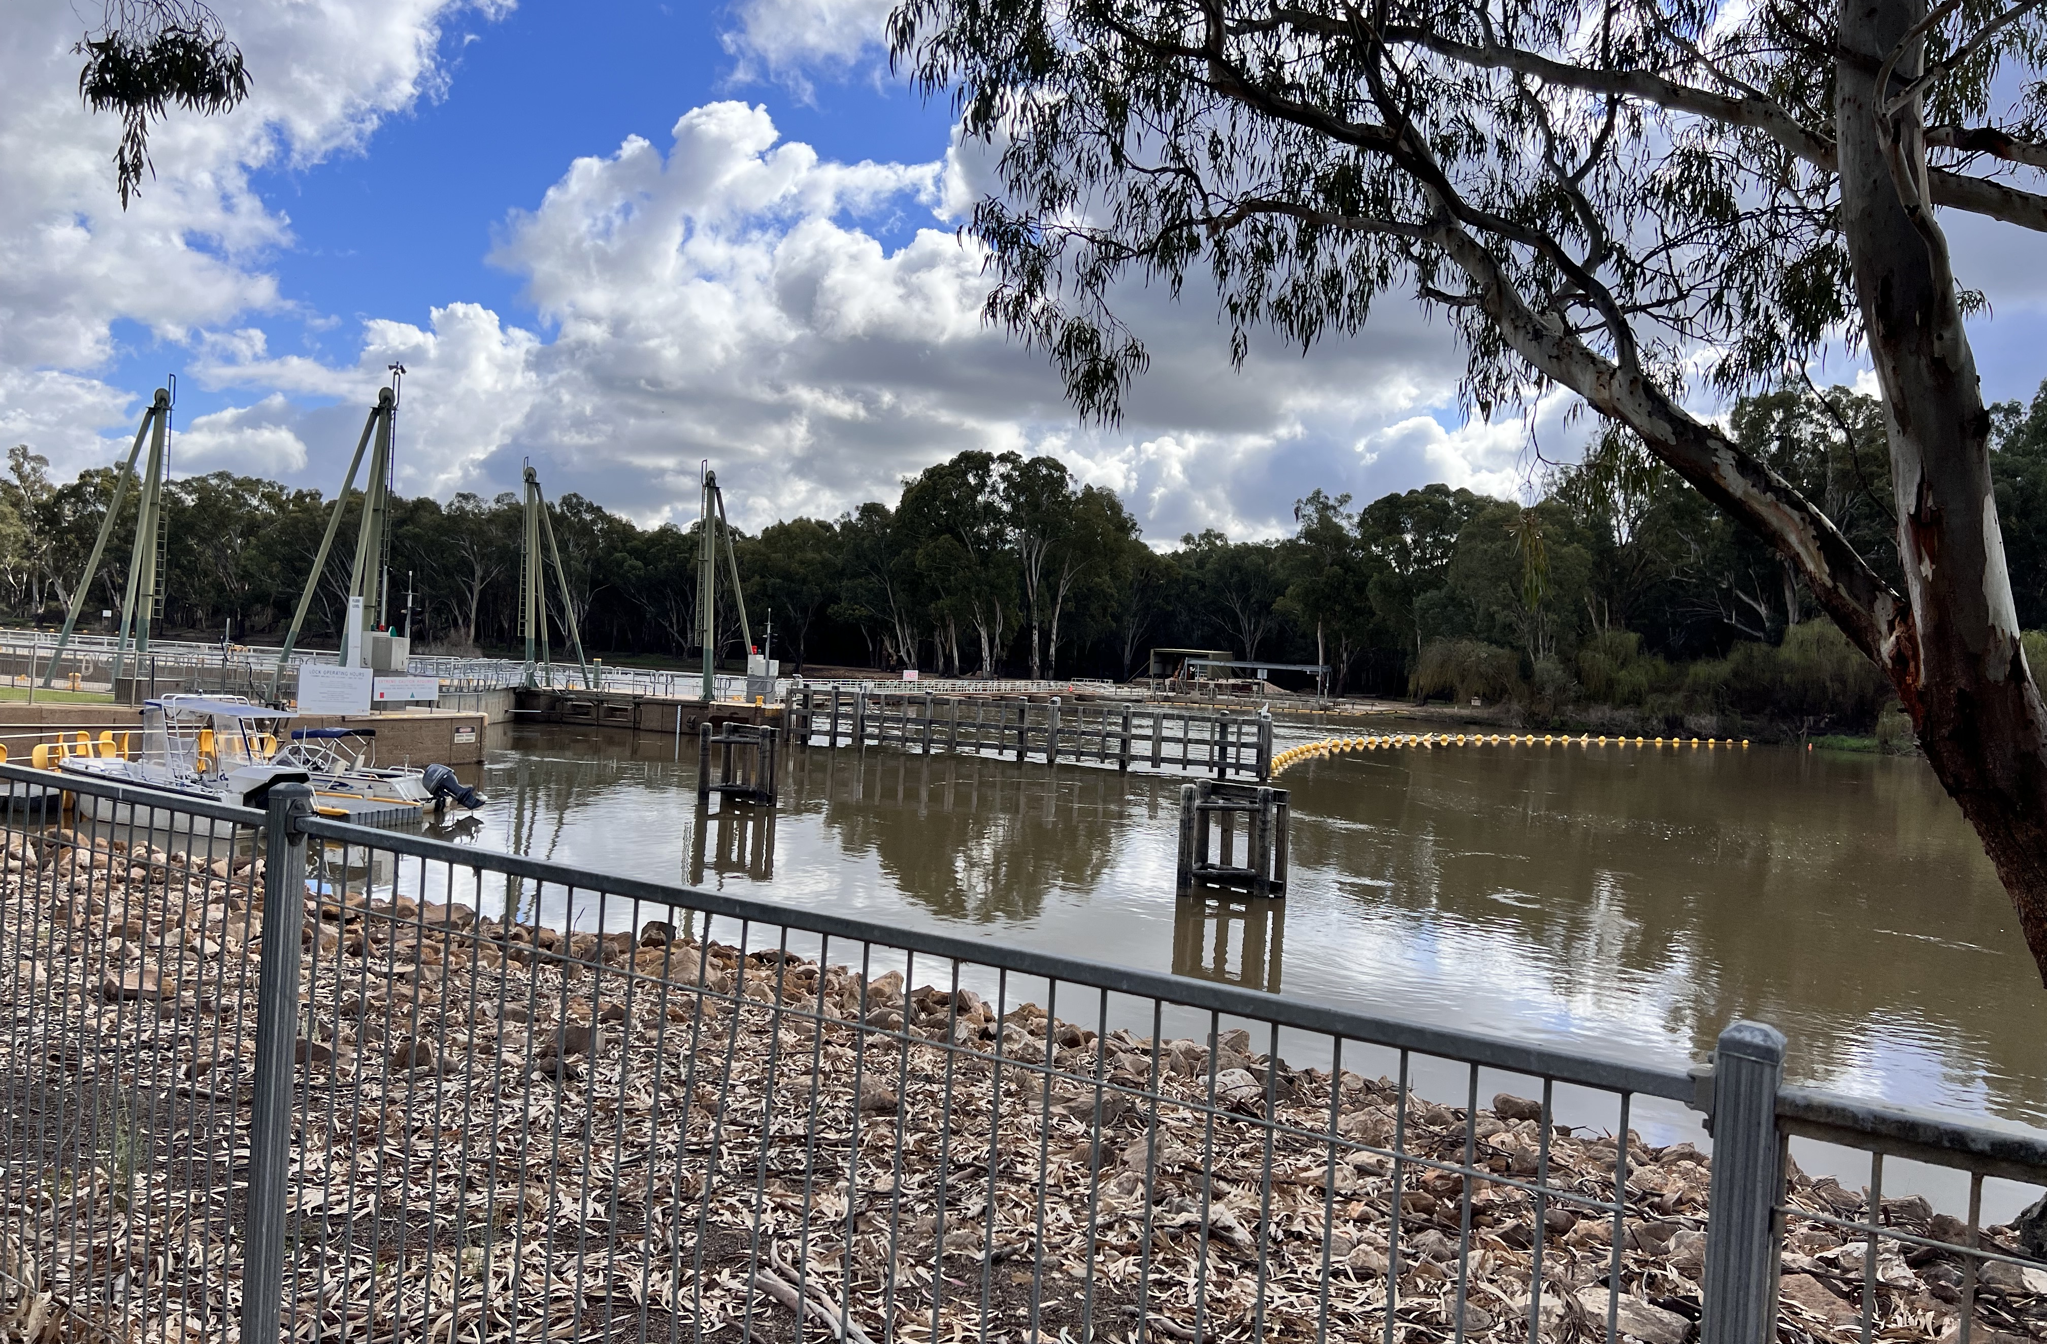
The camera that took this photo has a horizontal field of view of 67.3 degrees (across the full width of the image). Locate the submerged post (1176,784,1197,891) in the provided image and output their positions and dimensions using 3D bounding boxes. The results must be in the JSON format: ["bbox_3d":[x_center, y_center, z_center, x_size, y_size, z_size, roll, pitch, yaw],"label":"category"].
[{"bbox_3d":[2.830,2.890,26.500,0.270,1.920,0.270,3,1,0],"label":"submerged post"}]

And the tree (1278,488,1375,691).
[{"bbox_3d":[33.100,-9.100,168.000,9.600,21.800,9.600,3,1,0],"label":"tree"}]

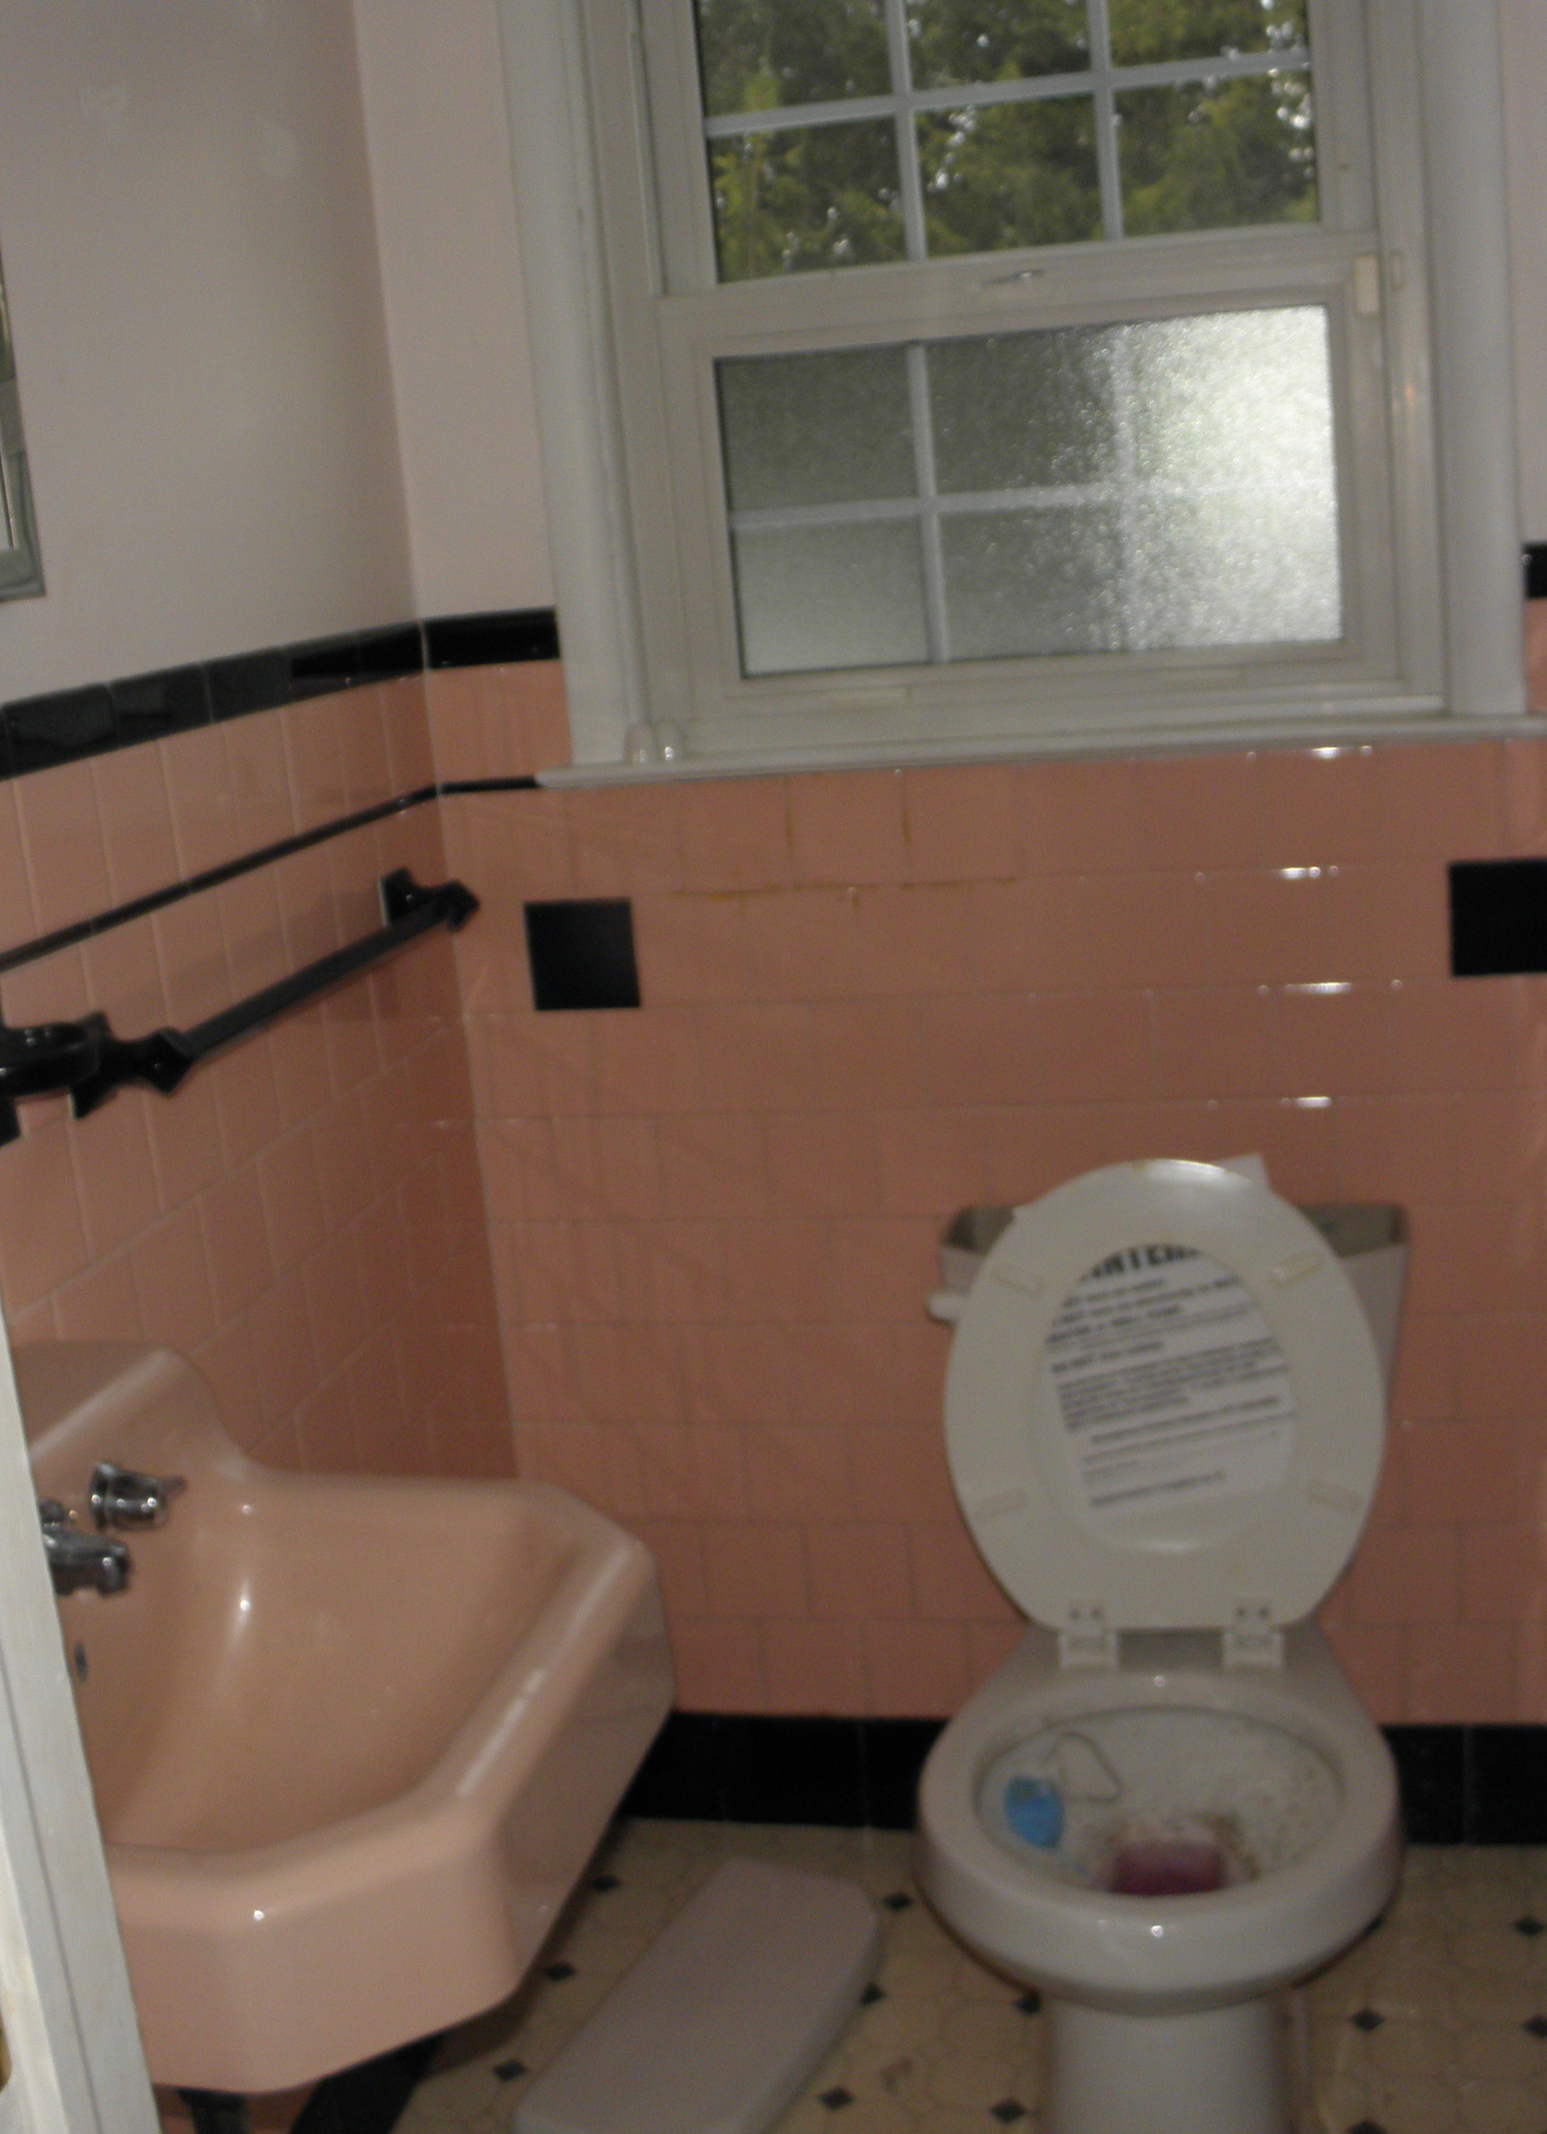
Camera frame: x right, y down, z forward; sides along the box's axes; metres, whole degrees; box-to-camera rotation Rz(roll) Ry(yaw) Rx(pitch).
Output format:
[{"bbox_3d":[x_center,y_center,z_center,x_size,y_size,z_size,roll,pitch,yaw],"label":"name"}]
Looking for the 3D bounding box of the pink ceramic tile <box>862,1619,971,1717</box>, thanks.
[{"bbox_3d":[0.151,0.623,2.398,0.108,0.108,0.012,-2,14,13],"label":"pink ceramic tile"}]

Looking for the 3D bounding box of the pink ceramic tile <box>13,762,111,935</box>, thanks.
[{"bbox_3d":[-0.490,-0.155,1.575,0.012,0.108,0.108,-2,14,13],"label":"pink ceramic tile"}]

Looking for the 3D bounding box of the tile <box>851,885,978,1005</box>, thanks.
[{"bbox_3d":[0.137,-0.121,2.206,0.108,0.108,0.012,-2,14,13],"label":"tile"}]

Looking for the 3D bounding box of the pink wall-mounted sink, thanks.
[{"bbox_3d":[-0.306,0.335,1.251,0.455,0.225,0.455,-2,14,13],"label":"pink wall-mounted sink"}]

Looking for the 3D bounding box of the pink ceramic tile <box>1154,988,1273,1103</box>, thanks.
[{"bbox_3d":[0.417,-0.022,2.181,0.108,0.108,0.010,-2,14,11],"label":"pink ceramic tile"}]

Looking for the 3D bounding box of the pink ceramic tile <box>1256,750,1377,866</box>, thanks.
[{"bbox_3d":[0.499,-0.240,2.109,0.108,0.108,0.010,-2,14,11],"label":"pink ceramic tile"}]

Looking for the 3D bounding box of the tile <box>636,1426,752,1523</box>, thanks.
[{"bbox_3d":[-0.081,0.420,2.388,0.108,0.108,0.010,-2,14,11],"label":"tile"}]

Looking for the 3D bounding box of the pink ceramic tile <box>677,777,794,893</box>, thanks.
[{"bbox_3d":[-0.033,-0.219,2.217,0.108,0.108,0.009,-2,14,13],"label":"pink ceramic tile"}]

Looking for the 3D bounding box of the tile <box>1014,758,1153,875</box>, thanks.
[{"bbox_3d":[0.282,-0.231,2.127,0.108,0.108,0.009,-2,14,12],"label":"tile"}]

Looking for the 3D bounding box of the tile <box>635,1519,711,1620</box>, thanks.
[{"bbox_3d":[-0.126,0.527,2.433,0.108,0.108,0.012,-2,14,13],"label":"tile"}]

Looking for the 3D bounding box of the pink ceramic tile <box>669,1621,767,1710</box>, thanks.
[{"bbox_3d":[-0.067,0.632,2.436,0.108,0.108,0.009,-2,14,12],"label":"pink ceramic tile"}]

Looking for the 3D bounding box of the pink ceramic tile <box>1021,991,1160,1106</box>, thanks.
[{"bbox_3d":[0.306,-0.019,2.196,0.108,0.108,0.009,-2,14,13],"label":"pink ceramic tile"}]

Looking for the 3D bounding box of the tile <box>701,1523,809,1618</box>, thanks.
[{"bbox_3d":[-0.019,0.520,2.394,0.107,0.107,0.010,-2,14,13],"label":"tile"}]

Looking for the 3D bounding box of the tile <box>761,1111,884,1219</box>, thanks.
[{"bbox_3d":[0.049,0.096,2.281,0.108,0.108,0.009,-2,14,13],"label":"tile"}]

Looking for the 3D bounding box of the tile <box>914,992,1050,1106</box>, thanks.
[{"bbox_3d":[0.200,-0.017,2.220,0.108,0.108,0.012,-2,14,13],"label":"tile"}]

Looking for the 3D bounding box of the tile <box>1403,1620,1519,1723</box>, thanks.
[{"bbox_3d":[0.676,0.597,2.269,0.108,0.108,0.009,-2,14,12],"label":"tile"}]

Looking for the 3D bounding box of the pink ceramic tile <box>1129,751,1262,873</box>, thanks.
[{"bbox_3d":[0.394,-0.235,2.121,0.108,0.108,0.009,-2,14,13],"label":"pink ceramic tile"}]

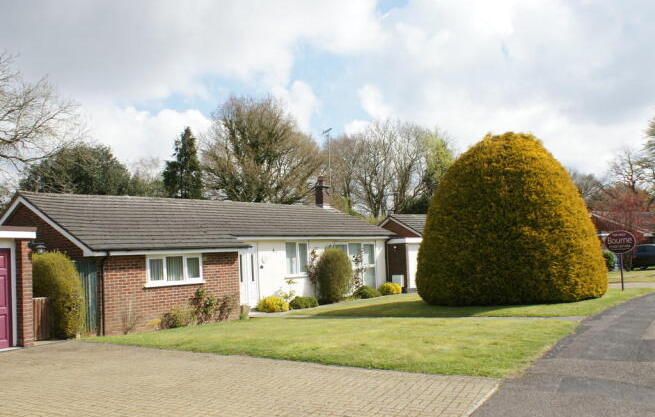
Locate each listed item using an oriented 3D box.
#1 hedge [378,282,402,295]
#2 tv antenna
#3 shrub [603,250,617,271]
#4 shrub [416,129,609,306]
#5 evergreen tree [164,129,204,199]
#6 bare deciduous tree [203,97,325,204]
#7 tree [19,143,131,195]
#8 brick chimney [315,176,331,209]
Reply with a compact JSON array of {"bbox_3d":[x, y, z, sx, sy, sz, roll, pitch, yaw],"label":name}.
[{"bbox_3d":[2.377,3.030,20.601,0.900,0.470,0.800,-3,-5,6],"label":"hedge"},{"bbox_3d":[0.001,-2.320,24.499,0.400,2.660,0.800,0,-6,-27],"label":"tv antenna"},{"bbox_3d":[15.757,2.983,31.002,1.250,1.130,1.200,-5,-6,26],"label":"shrub"},{"bbox_3d":[5.891,0.226,17.514,5.650,5.230,5.600,-4,-5,18],"label":"shrub"},{"bbox_3d":[-10.404,-0.238,39.727,3.300,11.530,3.300,-1,-5,-15],"label":"evergreen tree"},{"bbox_3d":[-4.726,-1.540,39.796,8.940,13.600,8.490,-2,-5,-7],"label":"bare deciduous tree"},{"bbox_3d":[-16.534,0.556,35.722,7.390,9.830,7.020,0,-5,-25],"label":"tree"},{"bbox_3d":[-0.179,-0.707,24.499,0.500,1.420,0.520,-7,-7,42],"label":"brick chimney"}]

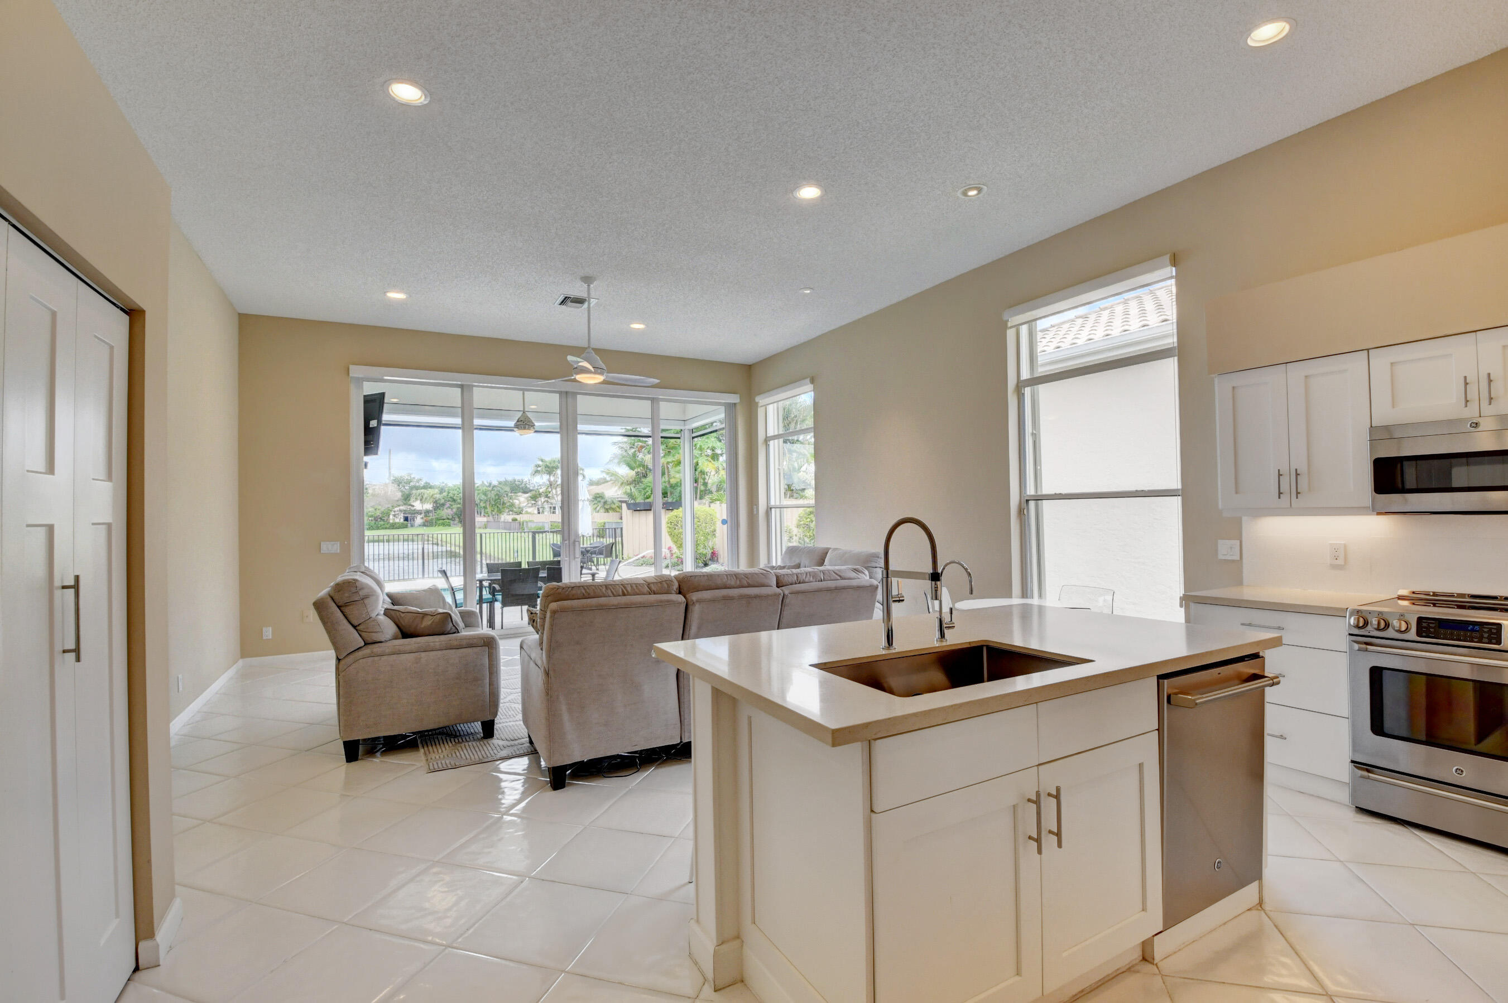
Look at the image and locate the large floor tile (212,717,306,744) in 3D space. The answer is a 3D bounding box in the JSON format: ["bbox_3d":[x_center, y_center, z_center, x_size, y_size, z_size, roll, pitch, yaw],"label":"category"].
[{"bbox_3d":[-3.337,1.566,4.250,0.437,0.010,0.412,-2,-1,17],"label":"large floor tile"}]

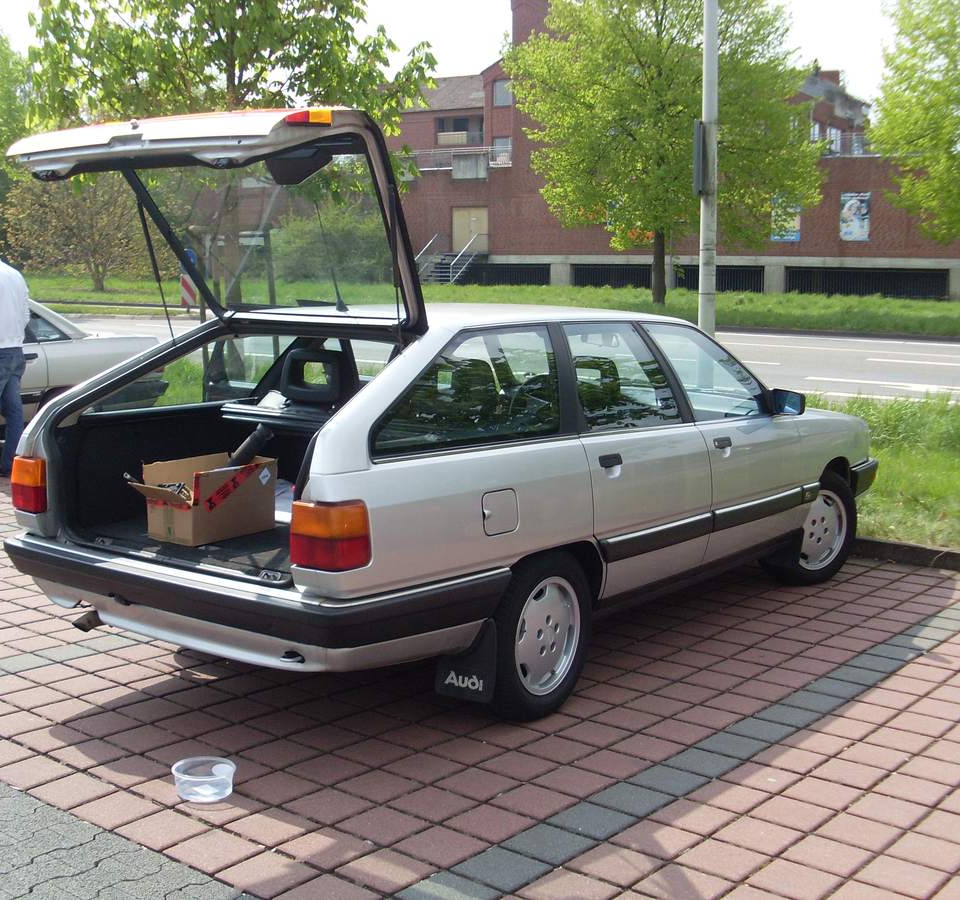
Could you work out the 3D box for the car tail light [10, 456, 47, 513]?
[{"bbox_3d":[-1.494,0.106,4.460,0.170,0.190,0.165,7,9,34],"label":"car tail light"}]

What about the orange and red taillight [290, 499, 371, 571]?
[{"bbox_3d":[-0.419,0.239,3.740,0.170,0.190,0.165,7,9,34],"label":"orange and red taillight"}]

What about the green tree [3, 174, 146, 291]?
[{"bbox_3d":[-12.975,-7.165,43.000,5.200,3.900,5.000,1,7,0],"label":"green tree"}]

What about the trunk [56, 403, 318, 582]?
[{"bbox_3d":[-0.683,0.104,4.495,1.200,0.420,0.950,7,9,34],"label":"trunk"}]

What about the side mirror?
[{"bbox_3d":[1.370,-0.213,5.830,0.170,0.115,0.095,7,9,34],"label":"side mirror"}]

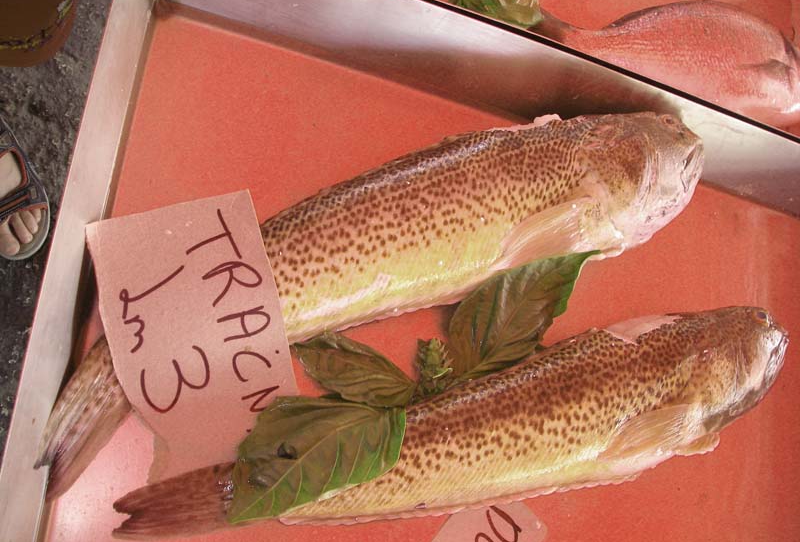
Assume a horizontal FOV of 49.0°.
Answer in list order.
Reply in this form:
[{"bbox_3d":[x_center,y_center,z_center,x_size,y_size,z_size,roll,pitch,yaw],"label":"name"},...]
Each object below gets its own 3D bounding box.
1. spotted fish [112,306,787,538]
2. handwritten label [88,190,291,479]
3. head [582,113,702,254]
[{"bbox_3d":[0.046,0.087,0.465,0.372,0.050,0.080,-11,82,-14],"label":"spotted fish"},{"bbox_3d":[-0.097,0.030,0.427,0.079,0.018,0.125,-14,94,-13],"label":"handwritten label"},{"bbox_3d":[0.137,-0.056,0.498,0.077,0.055,0.074,-17,84,-14],"label":"head"}]

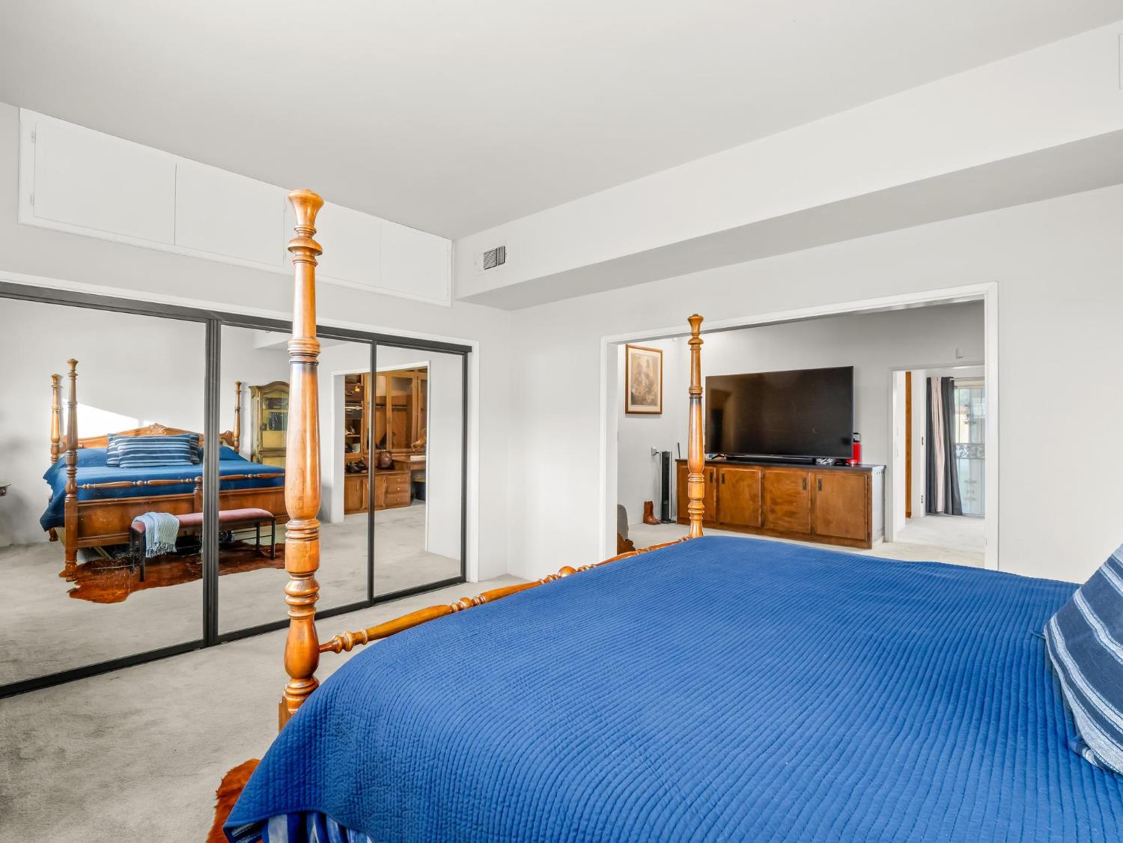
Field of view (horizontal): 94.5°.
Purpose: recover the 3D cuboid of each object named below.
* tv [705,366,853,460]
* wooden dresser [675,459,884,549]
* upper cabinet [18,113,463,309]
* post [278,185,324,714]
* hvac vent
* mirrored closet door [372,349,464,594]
[{"bbox_3d":[2.801,-0.098,6.840,1.857,1.100,0.070,-1,-1,39],"label":"tv"},{"bbox_3d":[2.762,0.998,6.851,2.423,0.912,0.590,-1,-1,39],"label":"wooden dresser"},{"bbox_3d":[-1.976,-1.285,3.678,0.400,0.586,2.574,-1,-1,44],"label":"upper cabinet"},{"bbox_3d":[-0.646,0.401,1.292,0.094,1.960,0.094,-1,-1,44],"label":"post"},{"bbox_3d":[-0.553,-1.318,4.194,0.315,0.162,0.030,-1,-1,40],"label":"hvac vent"},{"bbox_3d":[-1.151,0.401,4.290,0.035,2.011,0.870,-1,-1,44],"label":"mirrored closet door"}]

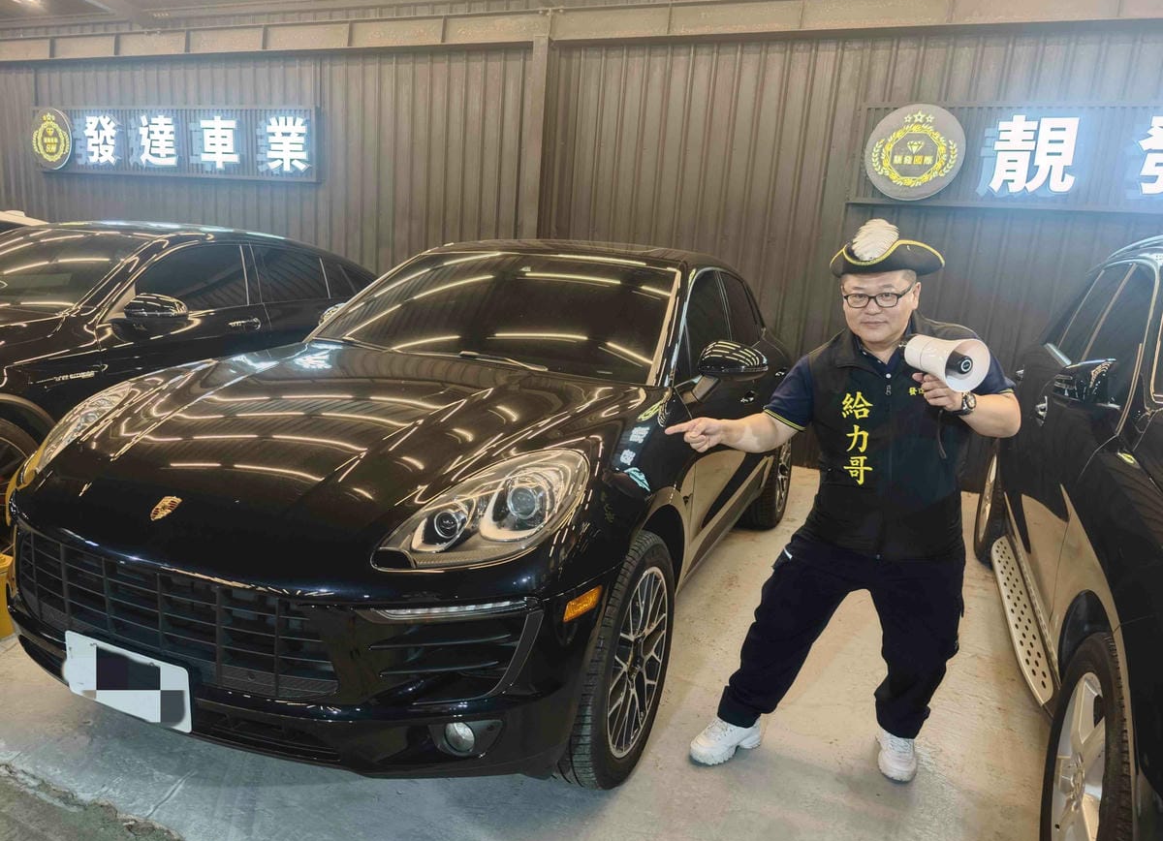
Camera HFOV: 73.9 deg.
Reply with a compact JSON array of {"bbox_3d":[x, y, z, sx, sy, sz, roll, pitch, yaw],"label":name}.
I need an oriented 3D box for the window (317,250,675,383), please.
[{"bbox_3d":[-0.320,-0.472,3.090,1.430,0.120,0.820,8,43,22],"label":"window"}]

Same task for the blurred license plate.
[{"bbox_3d":[-1.018,0.577,1.726,0.380,0.160,0.020,8,13,22],"label":"blurred license plate"}]

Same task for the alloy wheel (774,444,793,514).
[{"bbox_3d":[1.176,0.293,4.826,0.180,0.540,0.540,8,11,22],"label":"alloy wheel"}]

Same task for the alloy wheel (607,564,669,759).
[{"bbox_3d":[0.092,0.681,2.266,0.180,0.540,0.540,8,11,22],"label":"alloy wheel"}]

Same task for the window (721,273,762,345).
[{"bbox_3d":[0.831,-0.558,3.936,0.060,0.380,0.820,-7,5,24],"label":"window"}]

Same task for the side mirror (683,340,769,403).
[{"bbox_3d":[0.539,-0.179,2.857,0.270,0.230,0.180,8,11,22],"label":"side mirror"}]

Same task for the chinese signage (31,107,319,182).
[{"bbox_3d":[-4.336,-2.899,8.041,3.928,0.685,0.120,9,13,20],"label":"chinese signage"}]

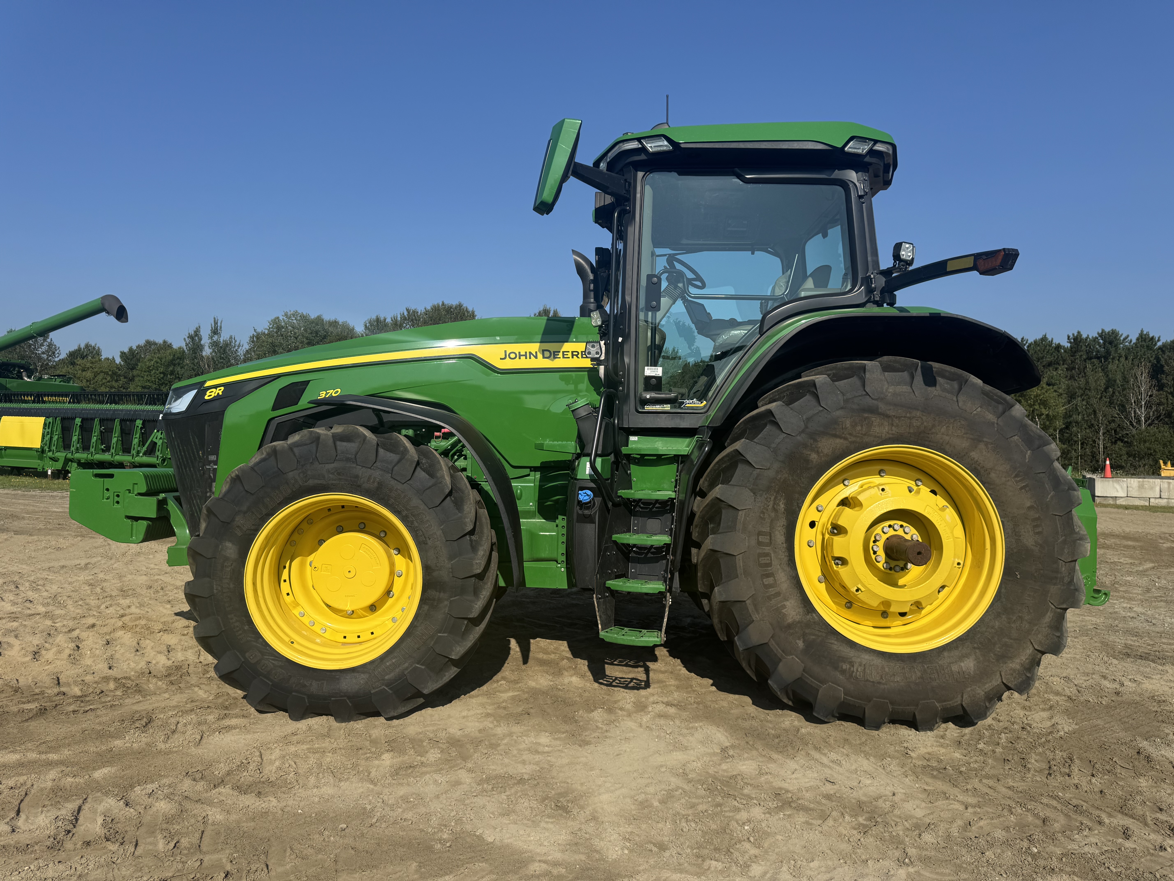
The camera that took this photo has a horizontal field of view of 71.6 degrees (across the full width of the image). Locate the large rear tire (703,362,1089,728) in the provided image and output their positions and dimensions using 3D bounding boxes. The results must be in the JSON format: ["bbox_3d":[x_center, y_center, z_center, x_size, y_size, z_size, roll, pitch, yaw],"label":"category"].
[{"bbox_3d":[1.710,0.562,4.790,2.150,2.100,0.720,1,-2,0],"label":"large rear tire"}]

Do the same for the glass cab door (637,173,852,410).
[{"bbox_3d":[0.955,-0.900,4.930,1.290,1.410,0.110,1,-2,0],"label":"glass cab door"}]

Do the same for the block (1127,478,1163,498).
[{"bbox_3d":[18.620,1.625,27.600,1.220,0.610,0.610,1,-2,-9],"label":"block"}]

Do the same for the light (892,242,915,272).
[{"bbox_3d":[1.869,-1.082,4.800,0.105,0.160,0.090,2,-2,-27],"label":"light"}]

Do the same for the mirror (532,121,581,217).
[{"bbox_3d":[-0.158,-1.439,4.300,0.125,0.470,0.250,18,-5,-15],"label":"mirror"}]

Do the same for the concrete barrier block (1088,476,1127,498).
[{"bbox_3d":[17.410,1.570,27.400,1.220,0.610,0.610,1,-2,-9],"label":"concrete barrier block"}]

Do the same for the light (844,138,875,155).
[{"bbox_3d":[1.613,-1.743,4.820,0.170,0.090,0.075,1,-2,-7],"label":"light"}]

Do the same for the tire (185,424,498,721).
[{"bbox_3d":[-1.339,0.712,4.561,1.680,1.610,0.610,1,-2,0],"label":"tire"}]

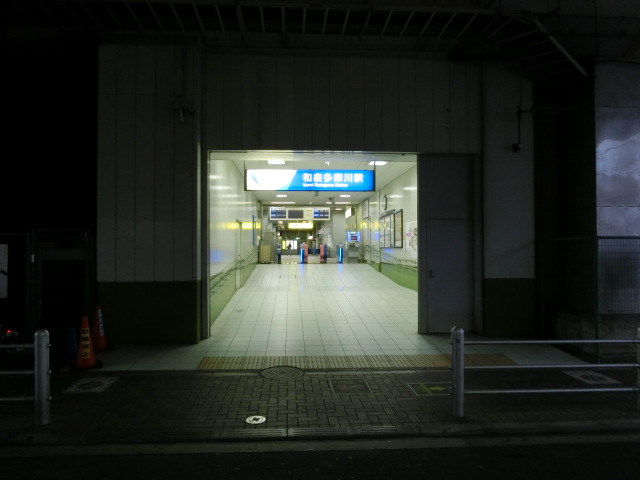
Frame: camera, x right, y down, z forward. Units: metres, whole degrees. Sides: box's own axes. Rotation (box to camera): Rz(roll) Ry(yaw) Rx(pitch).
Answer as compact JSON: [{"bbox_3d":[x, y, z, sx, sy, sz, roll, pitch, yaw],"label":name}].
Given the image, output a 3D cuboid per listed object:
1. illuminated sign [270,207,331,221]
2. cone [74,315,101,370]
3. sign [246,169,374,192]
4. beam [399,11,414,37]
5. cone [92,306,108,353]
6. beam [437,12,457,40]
[{"bbox_3d":[-0.995,-1.313,23.365,3.068,0.644,0.280,0,-1,-4],"label":"illuminated sign"},{"bbox_3d":[-3.280,1.413,6.507,0.360,0.700,0.360,0,-1,-4],"label":"cone"},{"bbox_3d":[-0.210,-1.277,10.053,2.823,0.479,0.220,0,-1,-4],"label":"sign"},{"bbox_3d":[1.399,-3.465,7.435,0.050,0.050,0.826,0,-1,-4],"label":"beam"},{"bbox_3d":[-3.433,1.371,7.218,0.360,0.700,0.360,0,-1,-4],"label":"cone"},{"bbox_3d":[2.056,-3.464,7.479,0.050,0.050,0.826,0,-1,-4],"label":"beam"}]

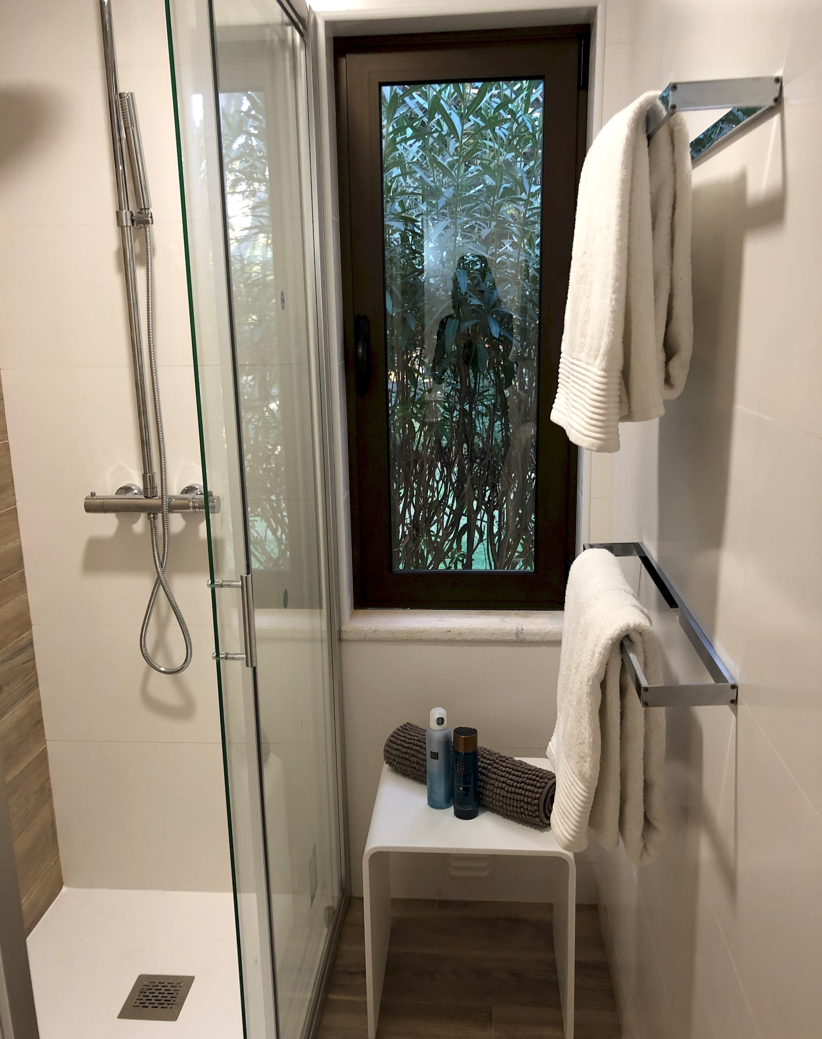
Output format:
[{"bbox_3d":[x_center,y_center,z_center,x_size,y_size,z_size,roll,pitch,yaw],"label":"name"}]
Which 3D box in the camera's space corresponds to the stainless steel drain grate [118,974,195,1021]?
[{"bbox_3d":[-0.540,1.021,1.890,0.125,0.010,0.125,0,13,5],"label":"stainless steel drain grate"}]

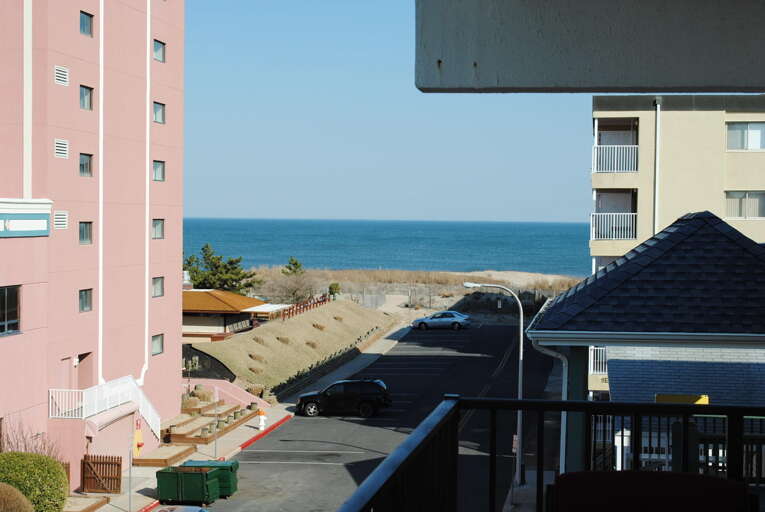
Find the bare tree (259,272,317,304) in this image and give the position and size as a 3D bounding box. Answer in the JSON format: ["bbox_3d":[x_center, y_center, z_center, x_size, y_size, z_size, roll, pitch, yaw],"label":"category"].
[{"bbox_3d":[-8.222,2.740,116.000,4.800,2.900,4.400,1,2,0],"label":"bare tree"}]

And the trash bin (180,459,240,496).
[{"bbox_3d":[-6.512,8.372,50.600,1.900,1.180,1.100,1,2,8],"label":"trash bin"}]

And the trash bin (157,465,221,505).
[{"bbox_3d":[-7.104,8.368,48.900,1.900,1.150,1.150,1,2,8],"label":"trash bin"}]

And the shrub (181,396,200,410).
[{"bbox_3d":[-9.149,6.946,63.700,0.900,0.660,0.850,1,2,0],"label":"shrub"}]

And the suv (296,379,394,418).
[{"bbox_3d":[-1.958,7.232,68.700,4.700,1.770,1.870,1,2,6],"label":"suv"}]

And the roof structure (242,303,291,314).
[{"bbox_3d":[-7.808,3.611,91.000,2.200,0.400,6.500,1,2,8],"label":"roof structure"}]

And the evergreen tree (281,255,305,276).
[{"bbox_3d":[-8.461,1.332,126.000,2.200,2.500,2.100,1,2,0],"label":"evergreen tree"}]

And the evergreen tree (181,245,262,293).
[{"bbox_3d":[-12.931,2.270,106.000,6.300,6.100,5.800,1,2,0],"label":"evergreen tree"}]

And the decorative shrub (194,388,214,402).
[{"bbox_3d":[-8.742,6.899,66.200,0.880,0.620,0.850,1,2,0],"label":"decorative shrub"}]

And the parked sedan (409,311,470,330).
[{"bbox_3d":[4.716,5.329,110.300,4.680,1.430,1.800,1,2,6],"label":"parked sedan"}]

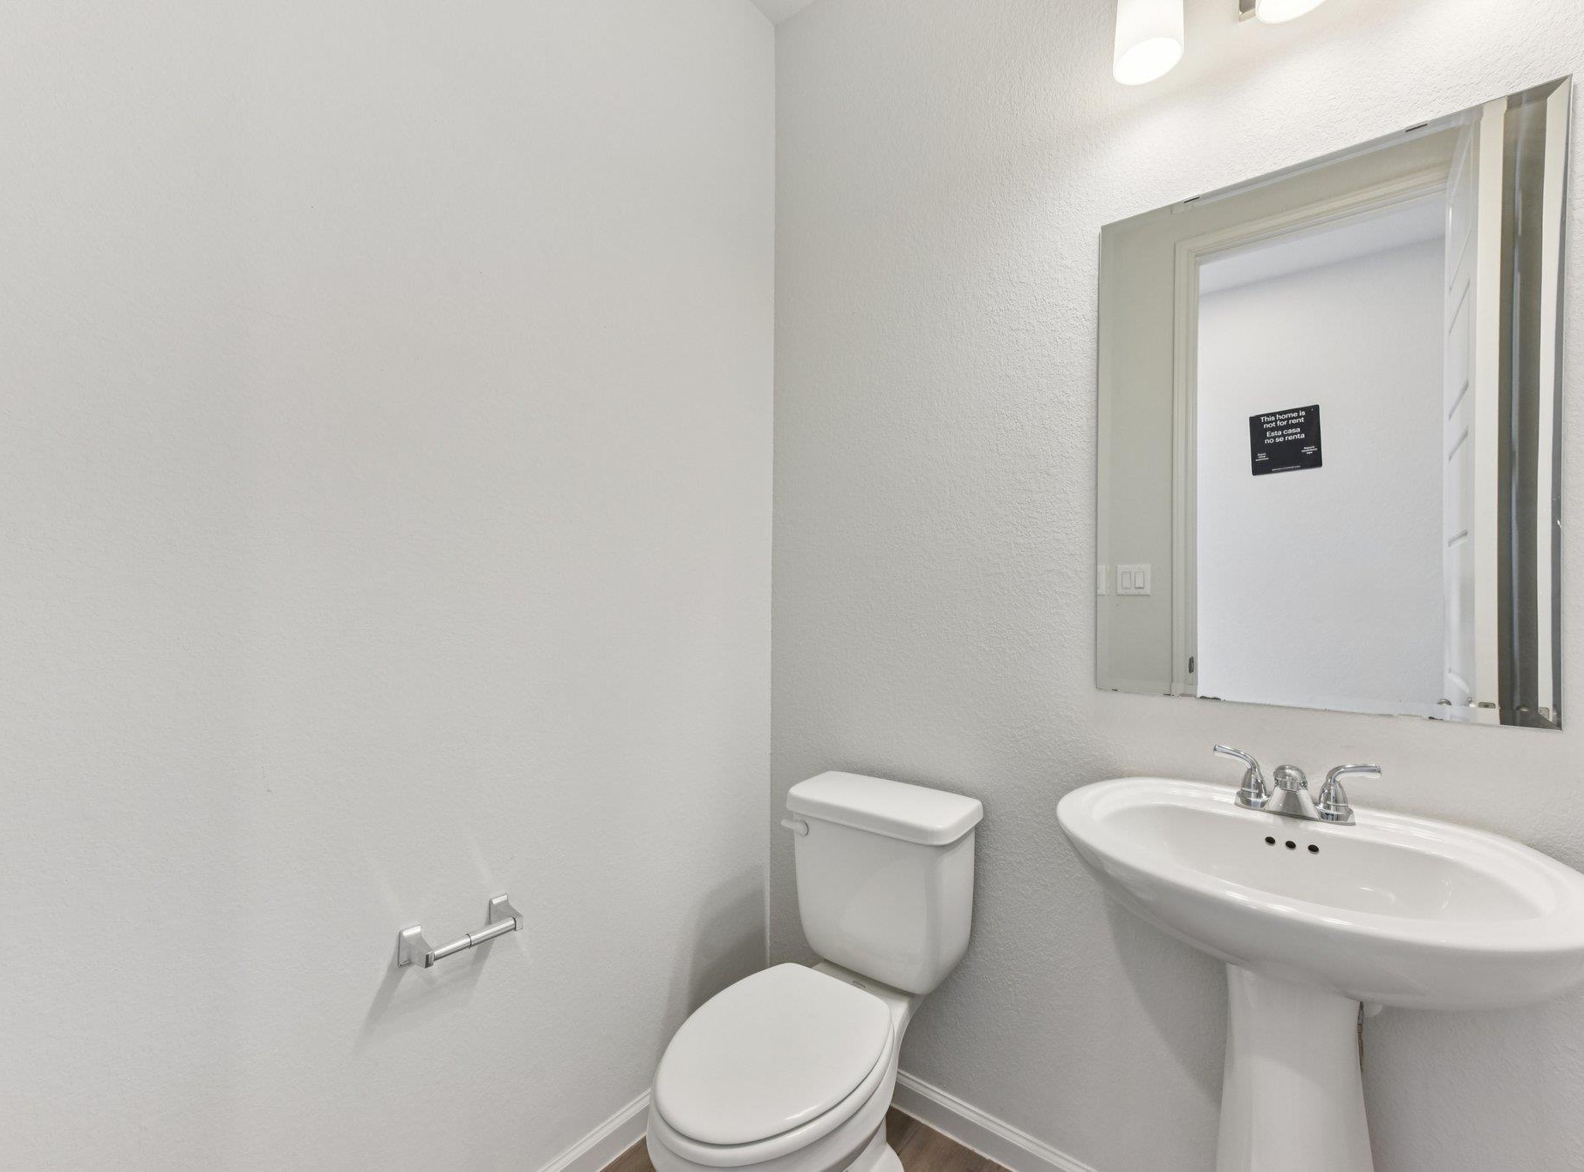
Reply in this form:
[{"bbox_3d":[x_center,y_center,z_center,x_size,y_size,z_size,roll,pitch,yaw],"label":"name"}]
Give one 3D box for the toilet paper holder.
[{"bbox_3d":[-0.555,0.594,1.167,0.072,0.055,0.188,0,0,38],"label":"toilet paper holder"}]

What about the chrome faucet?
[{"bbox_3d":[0.766,0.310,1.052,0.210,0.094,0.132,0,0,38],"label":"chrome faucet"}]

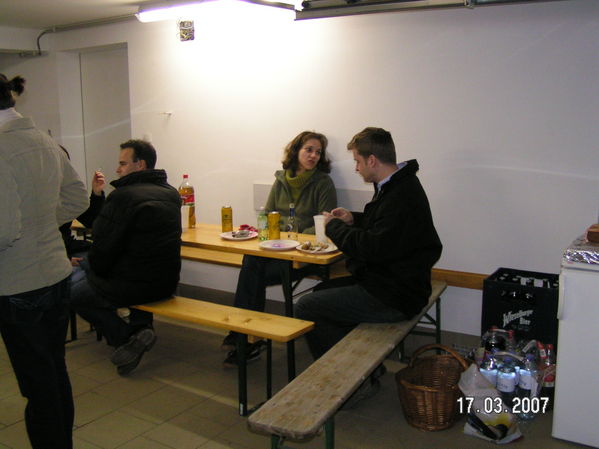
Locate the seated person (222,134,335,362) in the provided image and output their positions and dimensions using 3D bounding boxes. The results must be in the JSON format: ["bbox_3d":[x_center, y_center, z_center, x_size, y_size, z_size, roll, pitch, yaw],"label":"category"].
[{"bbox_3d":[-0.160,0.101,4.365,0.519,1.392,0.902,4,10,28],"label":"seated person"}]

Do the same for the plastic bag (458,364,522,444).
[{"bbox_3d":[0.920,0.856,3.203,0.300,0.296,0.230,5,12,34],"label":"plastic bag"}]

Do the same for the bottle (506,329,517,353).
[{"bbox_3d":[1.175,0.752,3.666,0.090,0.335,0.090,5,12,34],"label":"bottle"}]

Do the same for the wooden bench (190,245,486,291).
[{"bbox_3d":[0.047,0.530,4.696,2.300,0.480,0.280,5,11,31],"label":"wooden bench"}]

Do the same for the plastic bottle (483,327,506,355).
[{"bbox_3d":[1.075,0.733,3.636,0.097,0.335,0.097,5,10,33],"label":"plastic bottle"}]

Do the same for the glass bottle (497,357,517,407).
[{"bbox_3d":[1.040,0.824,3.288,0.090,0.325,0.090,5,12,34],"label":"glass bottle"}]

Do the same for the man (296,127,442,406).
[{"bbox_3d":[0.394,0.208,3.498,0.784,1.421,0.568,3,9,24],"label":"man"}]

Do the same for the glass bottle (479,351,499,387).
[{"bbox_3d":[0.954,0.794,3.249,0.088,0.330,0.088,5,10,33],"label":"glass bottle"}]

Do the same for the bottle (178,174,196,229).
[{"bbox_3d":[-0.785,-0.154,4.601,0.105,0.355,0.105,-1,10,0],"label":"bottle"}]

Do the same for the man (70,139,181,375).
[{"bbox_3d":[-0.978,0.209,3.754,0.784,1.372,0.549,3,9,25],"label":"man"}]

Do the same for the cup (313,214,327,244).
[{"bbox_3d":[0.137,0.028,4.004,0.092,0.155,0.092,-1,10,0],"label":"cup"}]

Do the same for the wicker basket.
[{"bbox_3d":[0.663,0.796,3.307,0.360,0.390,0.350,1,10,12],"label":"wicker basket"}]

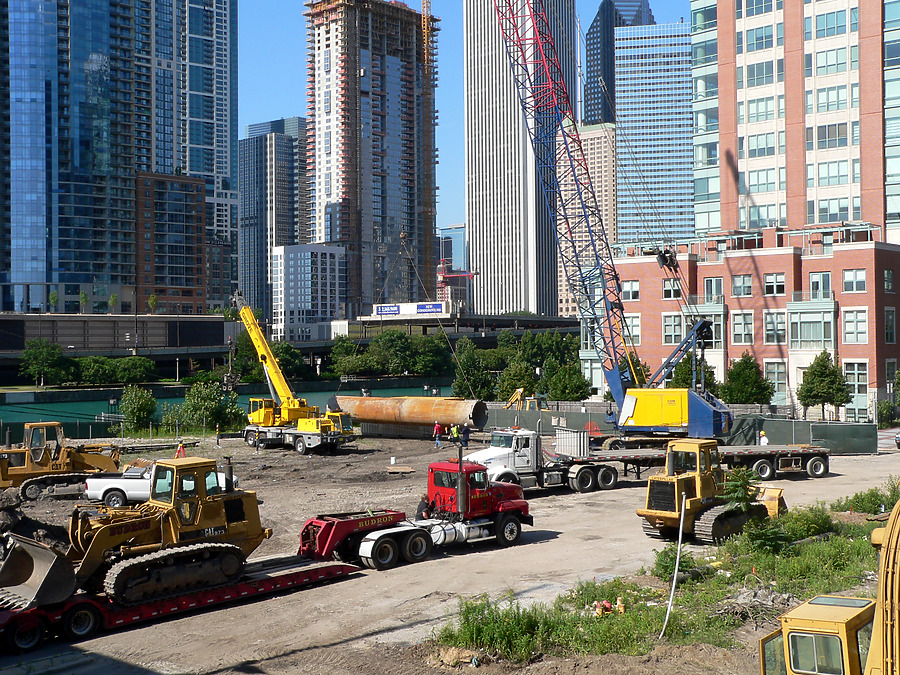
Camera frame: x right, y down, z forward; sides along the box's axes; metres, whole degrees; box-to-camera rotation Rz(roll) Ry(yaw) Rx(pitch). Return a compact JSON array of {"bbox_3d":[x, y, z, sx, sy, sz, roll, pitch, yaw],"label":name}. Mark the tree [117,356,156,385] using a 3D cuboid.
[{"bbox_3d":[-56.178,5.913,205.000,7.000,5.100,6.600,0,0,-15],"label":"tree"}]

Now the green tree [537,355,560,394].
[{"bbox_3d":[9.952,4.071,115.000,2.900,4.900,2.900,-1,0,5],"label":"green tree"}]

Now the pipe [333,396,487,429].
[{"bbox_3d":[-3.301,5.391,83.000,14.200,1.950,1.950,-1,-1,40],"label":"pipe"}]

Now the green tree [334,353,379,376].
[{"bbox_3d":[-19.288,5.673,236.000,8.600,5.000,7.200,0,0,-5],"label":"green tree"}]

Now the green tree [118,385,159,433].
[{"bbox_3d":[-24.778,5.688,91.000,3.200,3.900,3.100,0,0,-15],"label":"green tree"}]

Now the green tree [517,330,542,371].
[{"bbox_3d":[18.902,3.091,272.000,6.000,9.400,6.000,-1,0,4],"label":"green tree"}]

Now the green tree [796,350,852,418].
[{"bbox_3d":[28.480,3.726,87.000,4.200,5.500,4.100,-1,0,18],"label":"green tree"}]

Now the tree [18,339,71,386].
[{"bbox_3d":[-73.373,4.614,207.000,9.410,8.870,8.940,0,0,0],"label":"tree"}]

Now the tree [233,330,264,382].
[{"bbox_3d":[-39.259,3.720,224.000,6.600,10.000,6.400,0,0,-10],"label":"tree"}]

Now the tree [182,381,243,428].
[{"bbox_3d":[-20.014,5.748,96.000,5.030,4.280,4.780,0,0,0],"label":"tree"}]

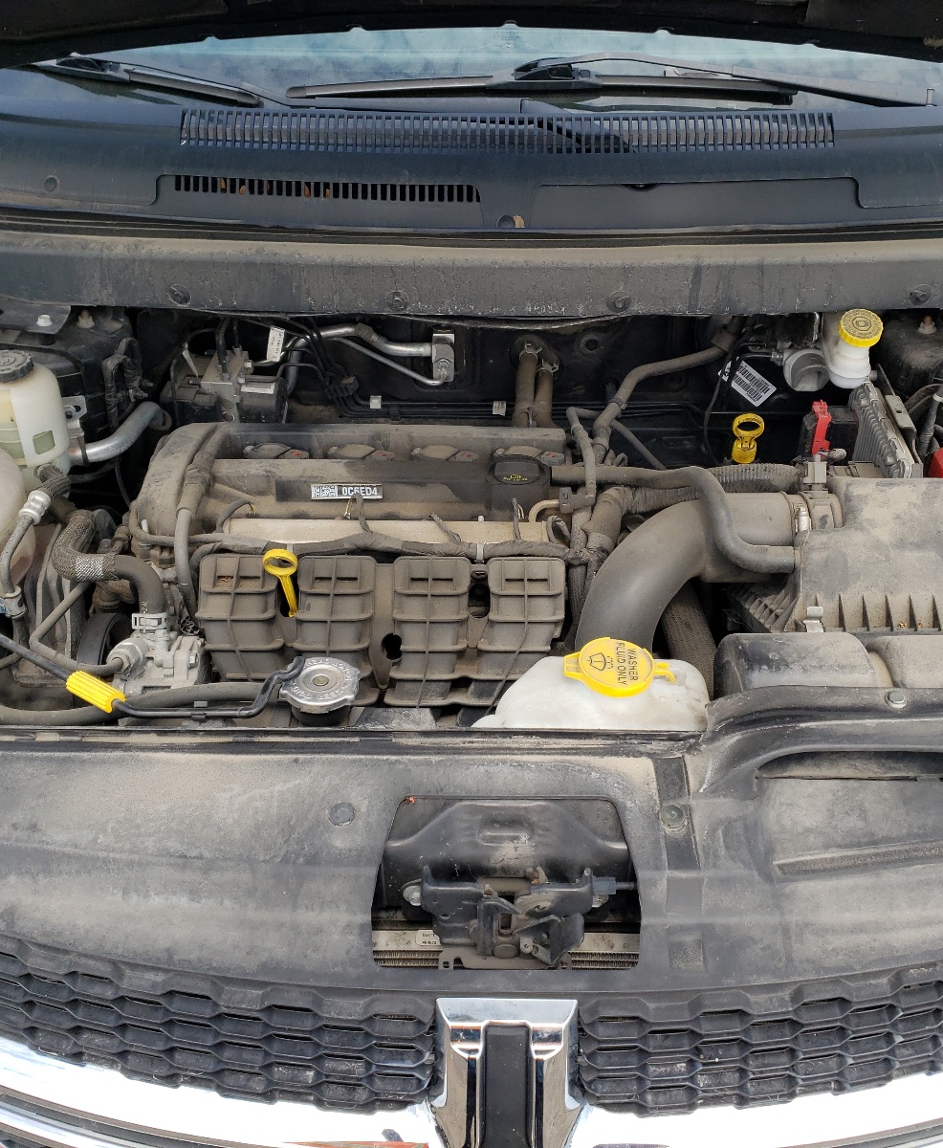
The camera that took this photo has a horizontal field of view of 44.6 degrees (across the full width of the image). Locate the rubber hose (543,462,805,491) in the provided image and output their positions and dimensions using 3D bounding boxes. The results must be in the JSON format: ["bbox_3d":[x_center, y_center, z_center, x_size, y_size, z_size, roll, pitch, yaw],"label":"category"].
[{"bbox_3d":[0.228,-0.110,1.305,0.282,0.025,0.028,-1,35,-1],"label":"rubber hose"}]

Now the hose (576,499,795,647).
[{"bbox_3d":[0.216,0.002,1.164,0.207,0.168,0.118,1,38,1],"label":"hose"}]

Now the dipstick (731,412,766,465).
[{"bbox_3d":[0.312,-0.142,1.292,0.036,0.065,0.028,1,38,1],"label":"dipstick"}]

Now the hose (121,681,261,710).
[{"bbox_3d":[-0.241,0.105,0.990,0.119,0.018,0.019,-1,35,-1],"label":"hose"}]

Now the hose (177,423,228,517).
[{"bbox_3d":[-0.304,-0.120,1.300,0.023,0.025,0.165,3,43,5],"label":"hose"}]

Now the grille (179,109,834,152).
[{"bbox_3d":[0.044,-0.548,1.432,0.813,0.026,0.074,1,52,1],"label":"grille"}]

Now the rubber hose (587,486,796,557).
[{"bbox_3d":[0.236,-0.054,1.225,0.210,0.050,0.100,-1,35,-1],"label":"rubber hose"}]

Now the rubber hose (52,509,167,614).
[{"bbox_3d":[-0.369,-0.019,1.171,0.106,0.071,0.089,1,38,1],"label":"rubber hose"}]

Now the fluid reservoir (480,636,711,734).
[{"bbox_3d":[0.102,0.144,1.019,0.200,0.170,0.125,-1,35,-1],"label":"fluid reservoir"}]

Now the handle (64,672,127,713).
[{"bbox_3d":[-0.315,0.099,0.960,0.056,0.019,0.019,21,40,27],"label":"handle"}]

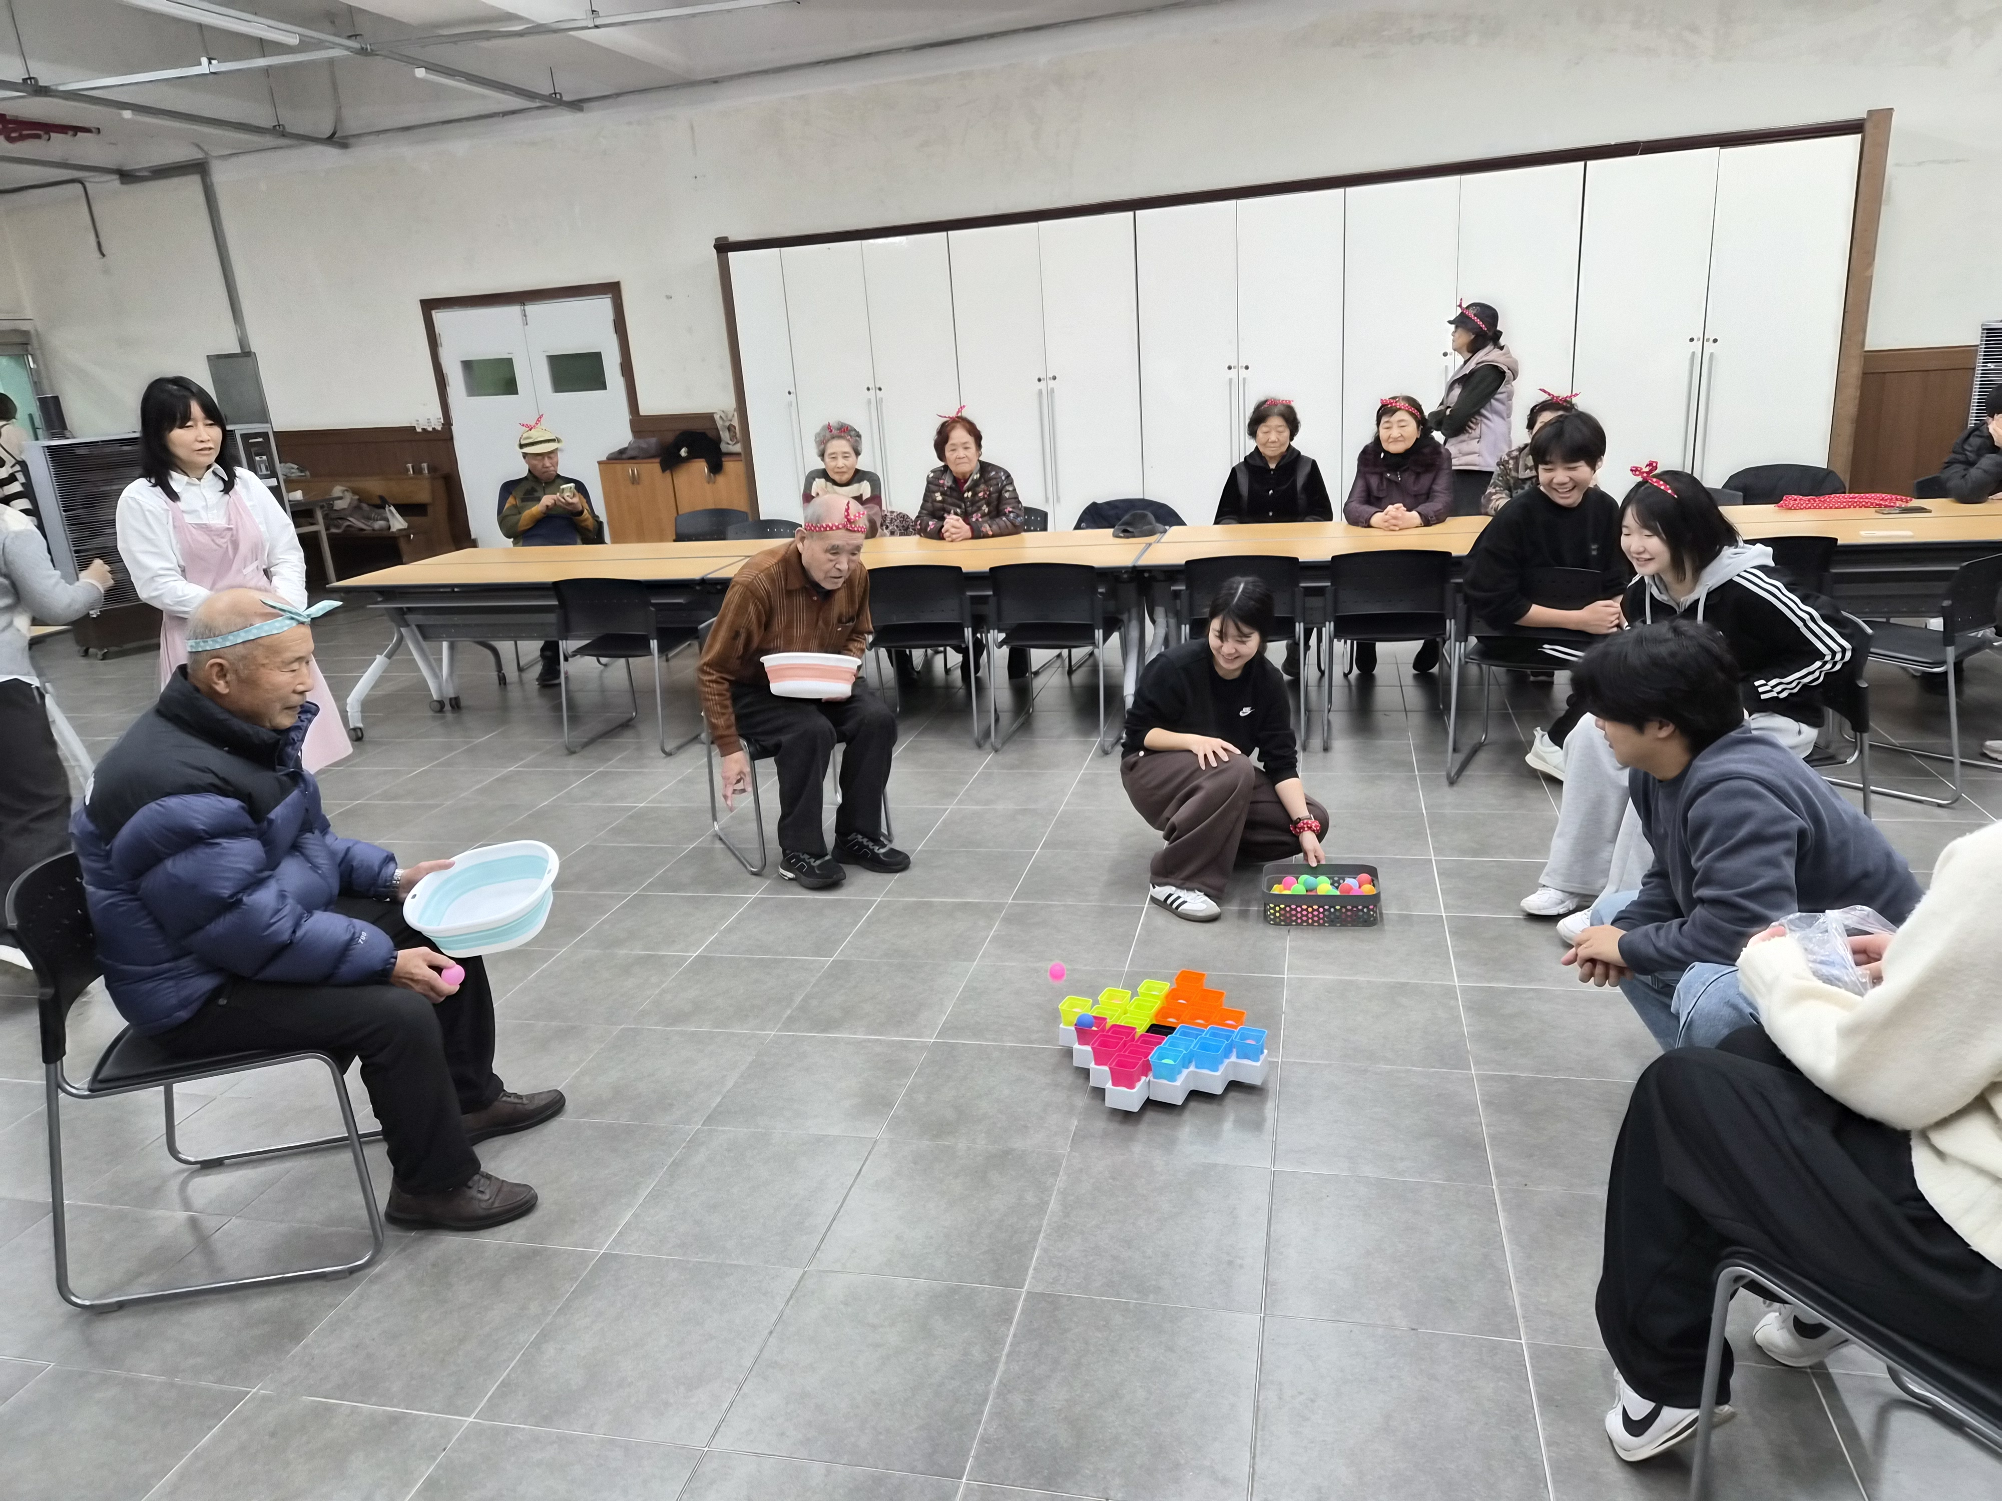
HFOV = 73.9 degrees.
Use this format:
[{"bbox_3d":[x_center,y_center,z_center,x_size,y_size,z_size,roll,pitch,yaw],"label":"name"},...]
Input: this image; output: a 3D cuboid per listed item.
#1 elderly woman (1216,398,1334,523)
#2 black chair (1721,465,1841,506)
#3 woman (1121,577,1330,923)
[{"bbox_3d":[1.244,-0.957,6.004,0.520,1.210,0.650,0,17,13],"label":"elderly woman"},{"bbox_3d":[3.282,-0.748,5.498,0.530,0.800,0.550,0,17,14],"label":"black chair"},{"bbox_3d":[0.577,-0.050,3.755,0.540,0.910,0.620,-12,18,-22],"label":"woman"}]

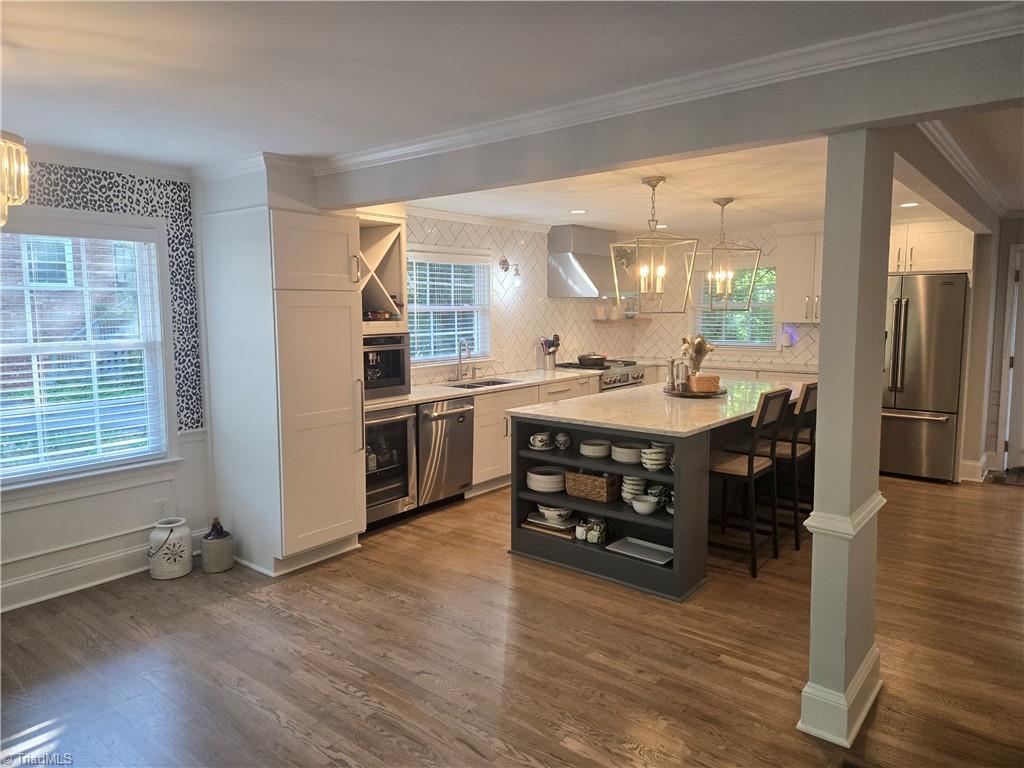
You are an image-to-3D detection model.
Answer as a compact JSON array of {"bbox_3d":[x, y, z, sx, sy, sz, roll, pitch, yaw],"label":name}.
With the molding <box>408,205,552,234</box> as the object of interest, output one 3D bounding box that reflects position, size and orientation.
[{"bbox_3d":[-0.299,-1.474,6.094,0.064,0.080,2.240,5,9,39],"label":"molding"}]

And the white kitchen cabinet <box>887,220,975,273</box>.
[{"bbox_3d":[3.666,-1.229,6.238,1.000,0.433,0.550,5,9,39],"label":"white kitchen cabinet"}]

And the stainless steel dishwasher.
[{"bbox_3d":[-0.704,0.491,5.378,0.595,0.795,0.597,5,9,39],"label":"stainless steel dishwasher"}]

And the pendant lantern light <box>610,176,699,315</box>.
[{"bbox_3d":[0.922,-0.906,4.454,0.408,0.868,0.408,-2,7,-16],"label":"pendant lantern light"}]

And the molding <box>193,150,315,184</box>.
[{"bbox_3d":[-1.521,-1.234,4.006,0.840,0.083,0.400,5,9,39],"label":"molding"}]

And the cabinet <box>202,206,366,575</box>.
[{"bbox_3d":[-1.455,0.030,4.379,0.785,2.140,0.633,5,8,39],"label":"cabinet"}]

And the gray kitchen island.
[{"bbox_3d":[1.217,0.553,4.901,1.215,0.918,2.475,5,9,39],"label":"gray kitchen island"}]

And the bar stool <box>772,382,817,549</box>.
[{"bbox_3d":[1.796,0.503,4.670,0.545,1.100,0.430,5,8,39],"label":"bar stool"}]

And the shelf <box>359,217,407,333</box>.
[{"bbox_3d":[-1.188,-0.763,4.892,0.606,0.800,0.634,5,8,39],"label":"shelf"}]

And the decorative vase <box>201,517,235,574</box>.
[{"bbox_3d":[-1.806,0.967,4.156,0.205,0.330,0.205,5,8,39],"label":"decorative vase"}]

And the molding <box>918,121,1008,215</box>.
[{"bbox_3d":[2.878,-1.277,4.225,0.061,0.076,4.470,5,9,39],"label":"molding"}]

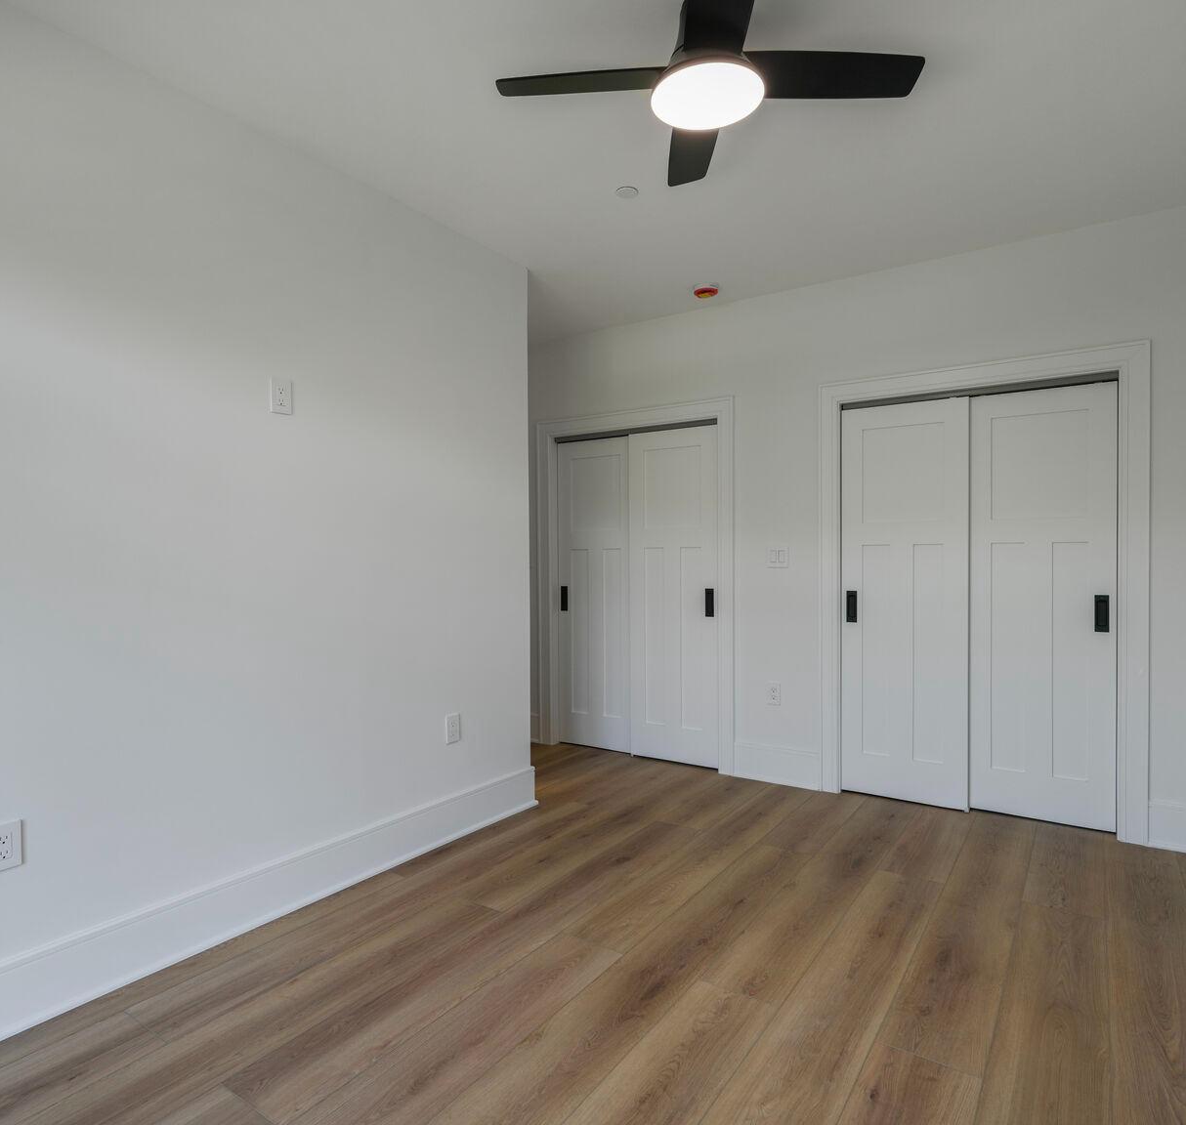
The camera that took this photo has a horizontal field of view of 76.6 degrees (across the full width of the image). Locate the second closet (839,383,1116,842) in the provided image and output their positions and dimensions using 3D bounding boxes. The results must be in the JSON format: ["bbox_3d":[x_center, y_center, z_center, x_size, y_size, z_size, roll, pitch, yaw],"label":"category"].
[{"bbox_3d":[1.864,0.198,3.715,1.214,2.033,0.085,0,0,34],"label":"second closet"}]

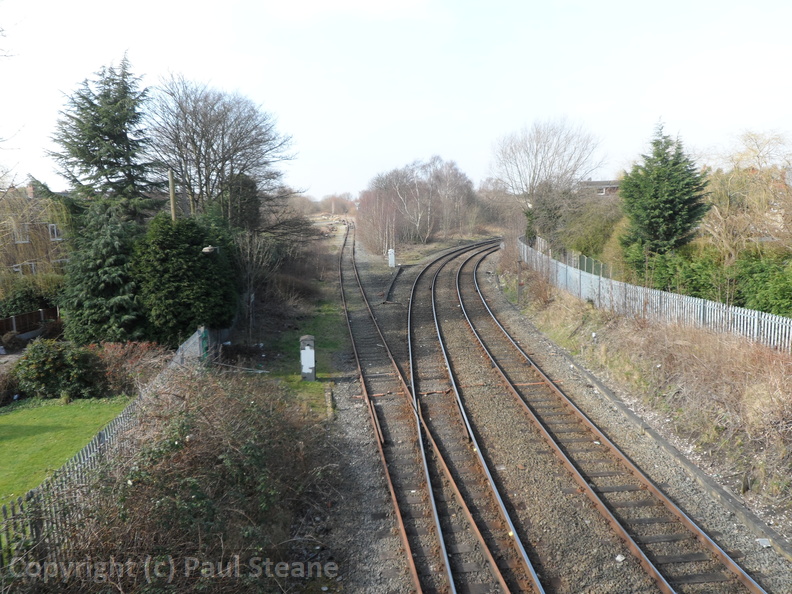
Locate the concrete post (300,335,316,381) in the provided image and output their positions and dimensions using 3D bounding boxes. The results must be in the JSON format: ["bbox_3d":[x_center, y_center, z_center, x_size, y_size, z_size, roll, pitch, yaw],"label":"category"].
[{"bbox_3d":[-3.410,2.370,24.995,0.530,1.770,0.500,-1,8,0],"label":"concrete post"}]

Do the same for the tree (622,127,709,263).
[{"bbox_3d":[14.608,-4.710,35.246,4.900,9.300,4.700,-1,8,0],"label":"tree"}]

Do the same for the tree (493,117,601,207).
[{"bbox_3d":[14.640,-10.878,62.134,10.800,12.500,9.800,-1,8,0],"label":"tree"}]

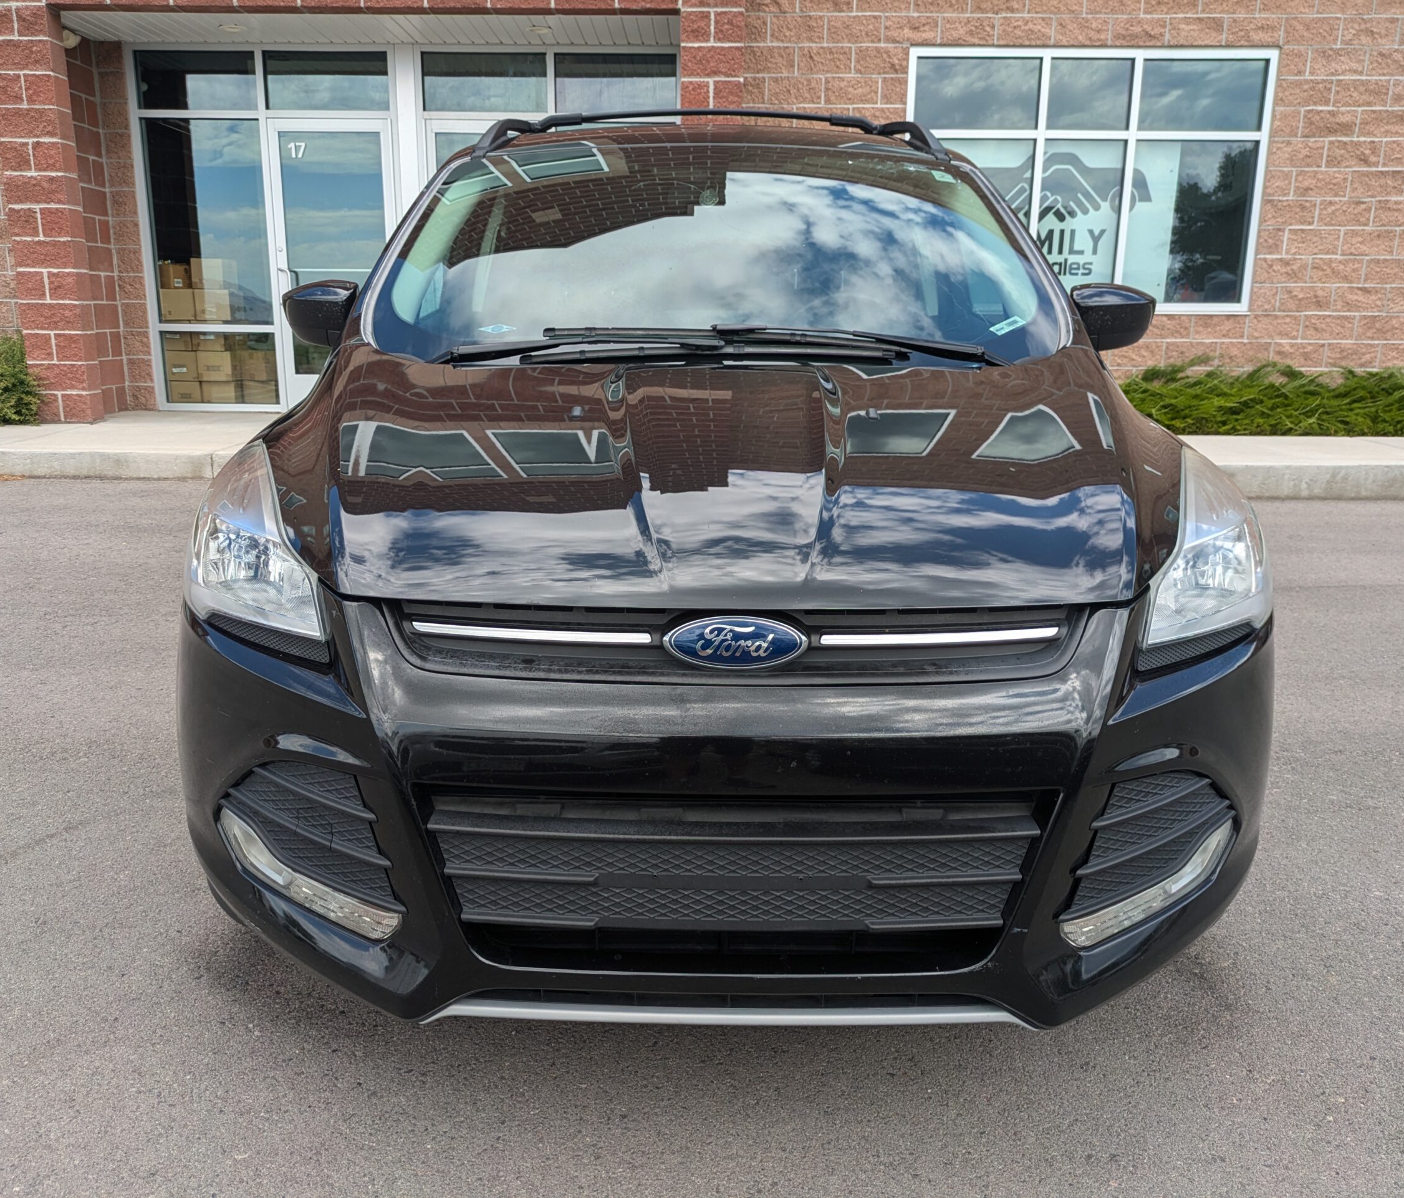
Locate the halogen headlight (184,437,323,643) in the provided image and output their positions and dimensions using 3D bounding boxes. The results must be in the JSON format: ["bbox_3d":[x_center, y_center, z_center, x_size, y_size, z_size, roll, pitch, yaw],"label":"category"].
[{"bbox_3d":[-0.646,-0.095,1.738,0.325,0.240,0.590,0,14,-1],"label":"halogen headlight"}]

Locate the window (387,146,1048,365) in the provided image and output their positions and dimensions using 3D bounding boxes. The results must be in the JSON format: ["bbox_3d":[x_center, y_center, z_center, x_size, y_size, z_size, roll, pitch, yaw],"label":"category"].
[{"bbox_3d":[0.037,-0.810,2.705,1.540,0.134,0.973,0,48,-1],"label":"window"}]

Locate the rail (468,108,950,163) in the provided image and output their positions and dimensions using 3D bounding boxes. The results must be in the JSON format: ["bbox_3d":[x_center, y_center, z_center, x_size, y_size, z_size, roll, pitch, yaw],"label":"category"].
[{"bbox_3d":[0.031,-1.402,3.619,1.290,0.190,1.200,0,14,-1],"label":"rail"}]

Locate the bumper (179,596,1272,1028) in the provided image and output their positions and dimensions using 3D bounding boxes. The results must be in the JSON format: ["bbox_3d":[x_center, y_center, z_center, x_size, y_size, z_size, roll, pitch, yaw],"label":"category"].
[{"bbox_3d":[0.041,0.254,1.650,1.800,0.585,0.540,0,14,-1],"label":"bumper"}]

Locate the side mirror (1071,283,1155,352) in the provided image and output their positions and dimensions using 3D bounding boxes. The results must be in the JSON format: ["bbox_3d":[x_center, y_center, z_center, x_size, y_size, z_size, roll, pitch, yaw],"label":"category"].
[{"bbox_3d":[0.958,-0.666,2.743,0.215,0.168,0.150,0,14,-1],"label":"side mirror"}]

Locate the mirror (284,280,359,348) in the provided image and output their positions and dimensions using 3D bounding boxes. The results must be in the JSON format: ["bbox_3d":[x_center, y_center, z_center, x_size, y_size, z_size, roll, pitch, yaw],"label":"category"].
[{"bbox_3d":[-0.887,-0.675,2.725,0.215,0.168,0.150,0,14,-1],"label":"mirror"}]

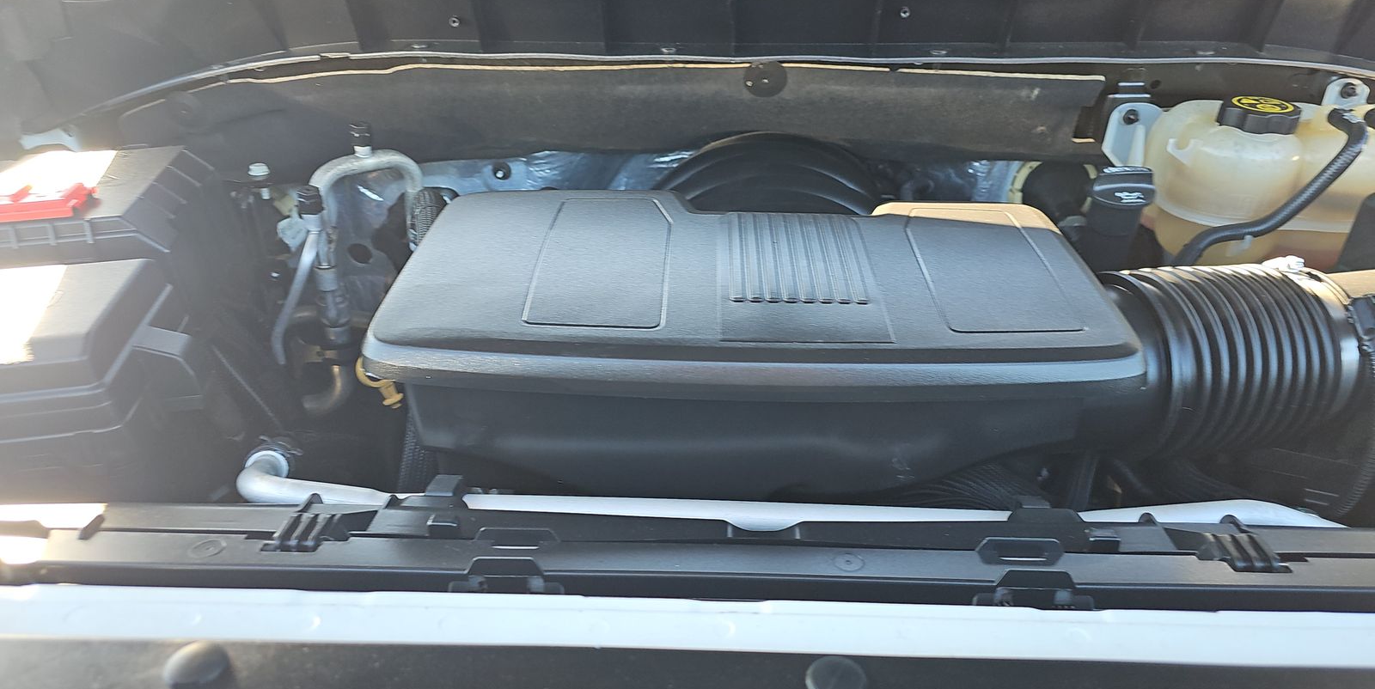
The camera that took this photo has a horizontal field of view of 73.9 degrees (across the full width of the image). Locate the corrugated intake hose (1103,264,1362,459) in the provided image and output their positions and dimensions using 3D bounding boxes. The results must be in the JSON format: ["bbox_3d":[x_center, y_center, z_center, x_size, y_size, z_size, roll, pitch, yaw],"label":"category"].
[{"bbox_3d":[0.402,0.012,0.700,0.160,0.140,0.140,1,35,1],"label":"corrugated intake hose"}]

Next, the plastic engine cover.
[{"bbox_3d":[0.050,0.008,0.765,0.544,0.182,0.237,1,35,1],"label":"plastic engine cover"}]

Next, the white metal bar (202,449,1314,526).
[{"bbox_3d":[0.067,0.095,0.599,0.700,0.054,0.072,1,35,1],"label":"white metal bar"}]

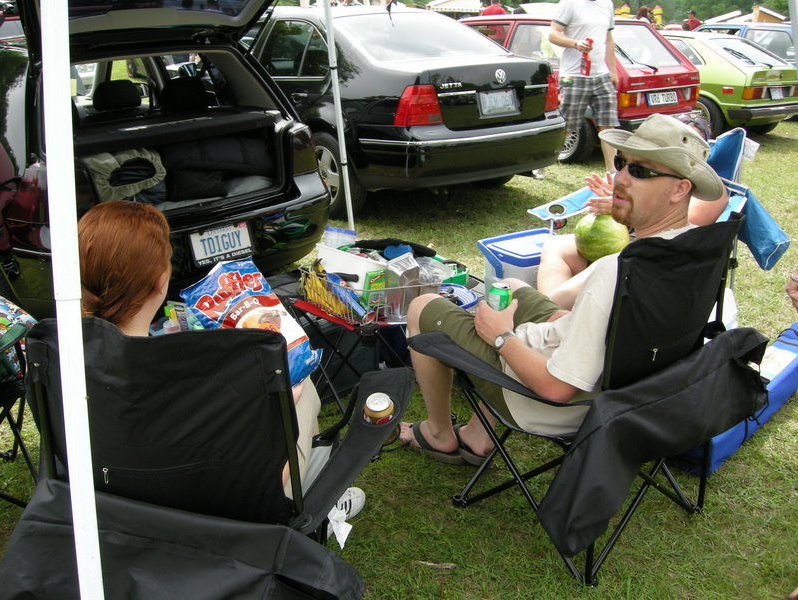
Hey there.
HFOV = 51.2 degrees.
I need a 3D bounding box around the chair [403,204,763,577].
[{"bbox_3d":[0.535,0.189,2.375,0.800,0.920,0.680,-15,24,-36],"label":"chair"}]

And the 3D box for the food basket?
[{"bbox_3d":[-0.105,-0.023,2.848,0.300,0.130,0.330,-11,21,-26],"label":"food basket"}]

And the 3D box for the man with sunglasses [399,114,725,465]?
[{"bbox_3d":[0.445,0.032,2.436,0.620,1.180,0.980,-15,24,-36],"label":"man with sunglasses"}]

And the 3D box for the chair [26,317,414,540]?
[{"bbox_3d":[-0.375,0.374,1.888,0.770,0.910,0.670,4,20,13],"label":"chair"}]

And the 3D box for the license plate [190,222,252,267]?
[{"bbox_3d":[-0.822,-0.259,3.886,0.310,0.160,0.020,-16,11,-37],"label":"license plate"}]

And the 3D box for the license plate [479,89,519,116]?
[{"bbox_3d":[0.672,-1.332,5.608,0.305,0.152,0.020,-15,12,-36],"label":"license plate"}]

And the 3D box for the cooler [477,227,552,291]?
[{"bbox_3d":[0.644,-0.092,4.075,0.440,0.340,0.320,-11,21,-26],"label":"cooler"}]

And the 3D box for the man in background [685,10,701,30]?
[{"bbox_3d":[8.492,-7.520,24.284,0.330,1.750,0.500,-14,23,-33],"label":"man in background"}]

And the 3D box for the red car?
[{"bbox_3d":[1.361,-2.494,9.403,1.610,1.390,3.800,-17,25,-39],"label":"red car"}]

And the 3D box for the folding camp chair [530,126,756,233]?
[{"bbox_3d":[1.056,-0.290,3.745,0.700,0.920,0.800,-11,22,-28],"label":"folding camp chair"}]

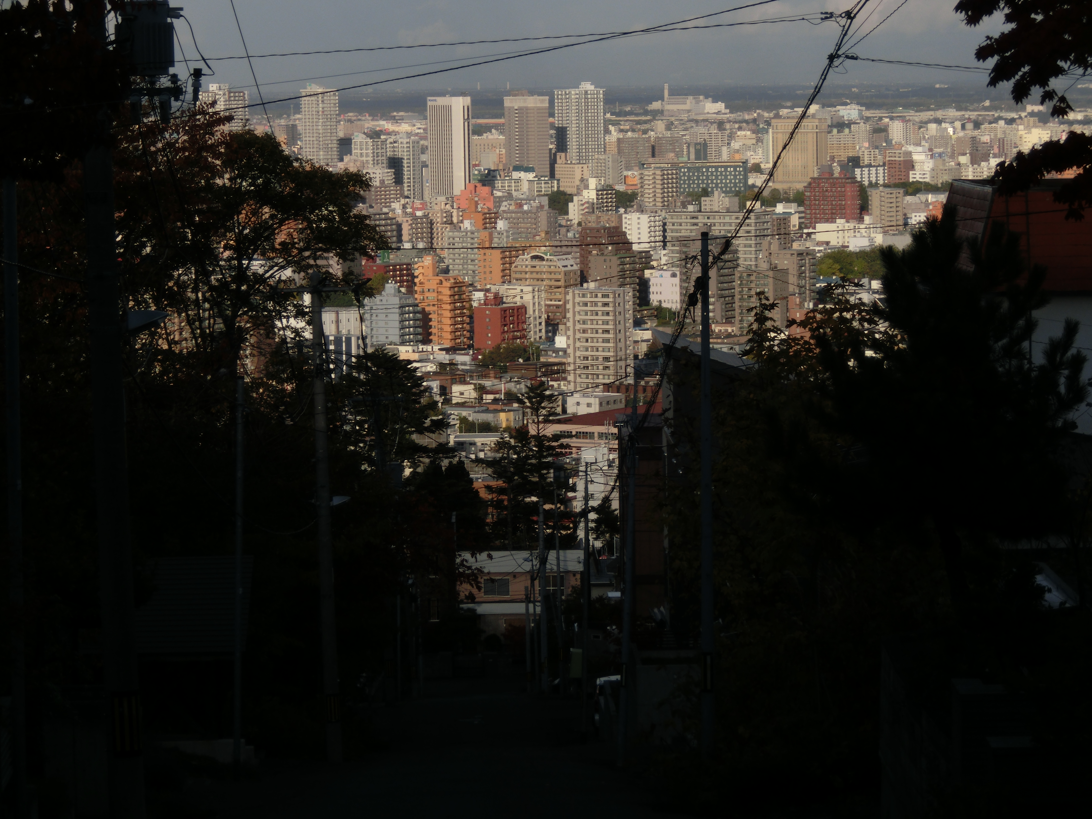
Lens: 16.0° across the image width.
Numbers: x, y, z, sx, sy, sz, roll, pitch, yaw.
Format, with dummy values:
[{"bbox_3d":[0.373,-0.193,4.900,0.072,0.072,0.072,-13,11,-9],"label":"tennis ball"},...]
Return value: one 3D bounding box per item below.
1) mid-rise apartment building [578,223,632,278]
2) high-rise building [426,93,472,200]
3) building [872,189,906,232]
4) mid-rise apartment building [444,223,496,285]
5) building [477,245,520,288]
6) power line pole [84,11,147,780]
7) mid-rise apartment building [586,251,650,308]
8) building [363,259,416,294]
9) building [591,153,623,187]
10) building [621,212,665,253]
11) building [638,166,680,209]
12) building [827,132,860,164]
[{"bbox_3d":[27.561,-61.499,1694.615,13.164,39.202,26.932,2,6,30],"label":"mid-rise apartment building"},{"bbox_3d":[-73.327,-197.093,2987.040,29.220,86.812,16.708,1,6,22],"label":"high-rise building"},{"bbox_3d":[213.590,-124.325,2425.652,21.000,28.845,14.000,0,5,8],"label":"building"},{"bbox_3d":[-35.195,-81.095,2054.881,34.659,30.540,12.070,2,6,28],"label":"mid-rise apartment building"},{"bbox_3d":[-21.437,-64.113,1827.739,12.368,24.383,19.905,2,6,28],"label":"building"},{"bbox_3d":[-4.215,-1.567,36.815,0.360,11.066,0.360,-2,5,0],"label":"power line pole"},{"bbox_3d":[30.779,-52.577,1631.862,14.049,25.974,28.251,2,6,28],"label":"mid-rise apartment building"},{"bbox_3d":[-75.705,-63.409,1864.778,12.000,17.967,29.000,2,6,28],"label":"building"},{"bbox_3d":[51.111,-185.892,3124.016,16.186,39.362,19.146,2,6,30],"label":"building"},{"bbox_3d":[53.149,-97.296,2130.140,15.500,22.227,17.000,2,6,28],"label":"building"},{"bbox_3d":[71.529,-133.562,2466.377,16.000,39.783,25.000,2,6,27],"label":"building"},{"bbox_3d":[294.658,-258.748,3854.953,30.000,34.842,13.000,-1,5,3],"label":"building"}]

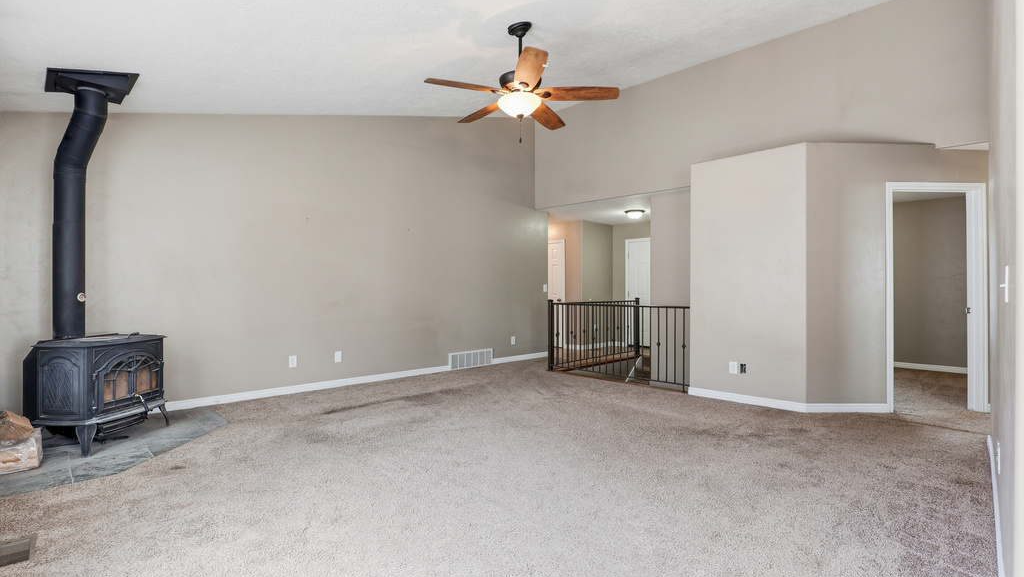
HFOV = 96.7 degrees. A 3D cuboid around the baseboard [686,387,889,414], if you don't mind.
[{"bbox_3d":[2.579,1.091,4.366,1.710,0.083,0.325,0,0,25],"label":"baseboard"}]

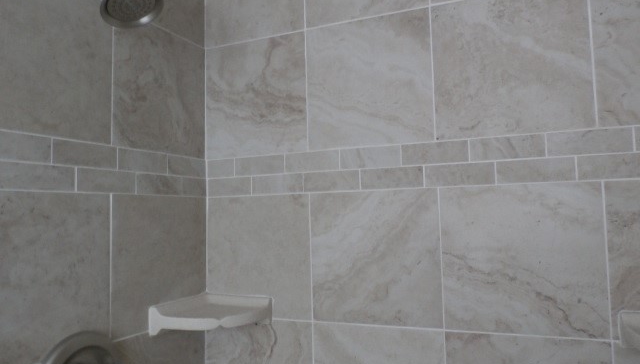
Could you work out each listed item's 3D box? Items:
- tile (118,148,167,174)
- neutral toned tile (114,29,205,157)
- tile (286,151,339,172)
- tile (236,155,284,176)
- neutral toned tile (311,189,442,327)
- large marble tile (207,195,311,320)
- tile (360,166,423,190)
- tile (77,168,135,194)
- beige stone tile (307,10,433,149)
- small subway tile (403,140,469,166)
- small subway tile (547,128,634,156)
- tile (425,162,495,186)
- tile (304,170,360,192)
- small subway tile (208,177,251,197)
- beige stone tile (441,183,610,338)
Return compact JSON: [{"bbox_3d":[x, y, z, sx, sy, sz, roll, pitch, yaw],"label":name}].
[{"bbox_3d":[-0.417,-0.046,1.088,0.011,0.049,0.149,-3,-5,26],"label":"tile"},{"bbox_3d":[-0.392,-0.226,1.161,0.011,0.313,0.310,-3,-5,26],"label":"neutral toned tile"},{"bbox_3d":[-0.018,-0.051,1.206,0.153,0.051,0.012,-3,-4,23],"label":"tile"},{"bbox_3d":[-0.158,-0.042,1.227,0.149,0.049,0.011,-3,-4,23],"label":"tile"},{"bbox_3d":[0.130,0.182,1.130,0.324,0.319,0.012,-3,-4,23],"label":"neutral toned tile"},{"bbox_3d":[-0.169,0.198,1.257,0.321,0.319,0.012,-3,-4,23],"label":"large marble tile"},{"bbox_3d":[0.172,-0.008,1.097,0.151,0.050,0.011,-3,-4,23],"label":"tile"},{"bbox_3d":[-0.467,0.001,1.011,0.012,0.049,0.157,-3,-4,23],"label":"tile"},{"bbox_3d":[0.117,-0.243,1.135,0.317,0.315,0.011,-3,-4,23],"label":"beige stone tile"},{"bbox_3d":[0.271,-0.065,1.083,0.152,0.051,0.012,-3,-4,23],"label":"small subway tile"},{"bbox_3d":[0.546,-0.081,0.940,0.151,0.050,0.011,-3,-4,23],"label":"small subway tile"},{"bbox_3d":[0.311,-0.015,1.028,0.149,0.049,0.011,-3,-4,23],"label":"tile"},{"bbox_3d":[0.031,-0.001,1.158,0.151,0.050,0.011,-3,-4,23],"label":"tile"},{"bbox_3d":[-0.245,0.014,1.260,0.141,0.049,0.011,-3,-4,23],"label":"small subway tile"},{"bbox_3d":[0.421,0.163,0.980,0.317,0.315,0.011,-3,-4,23],"label":"beige stone tile"}]

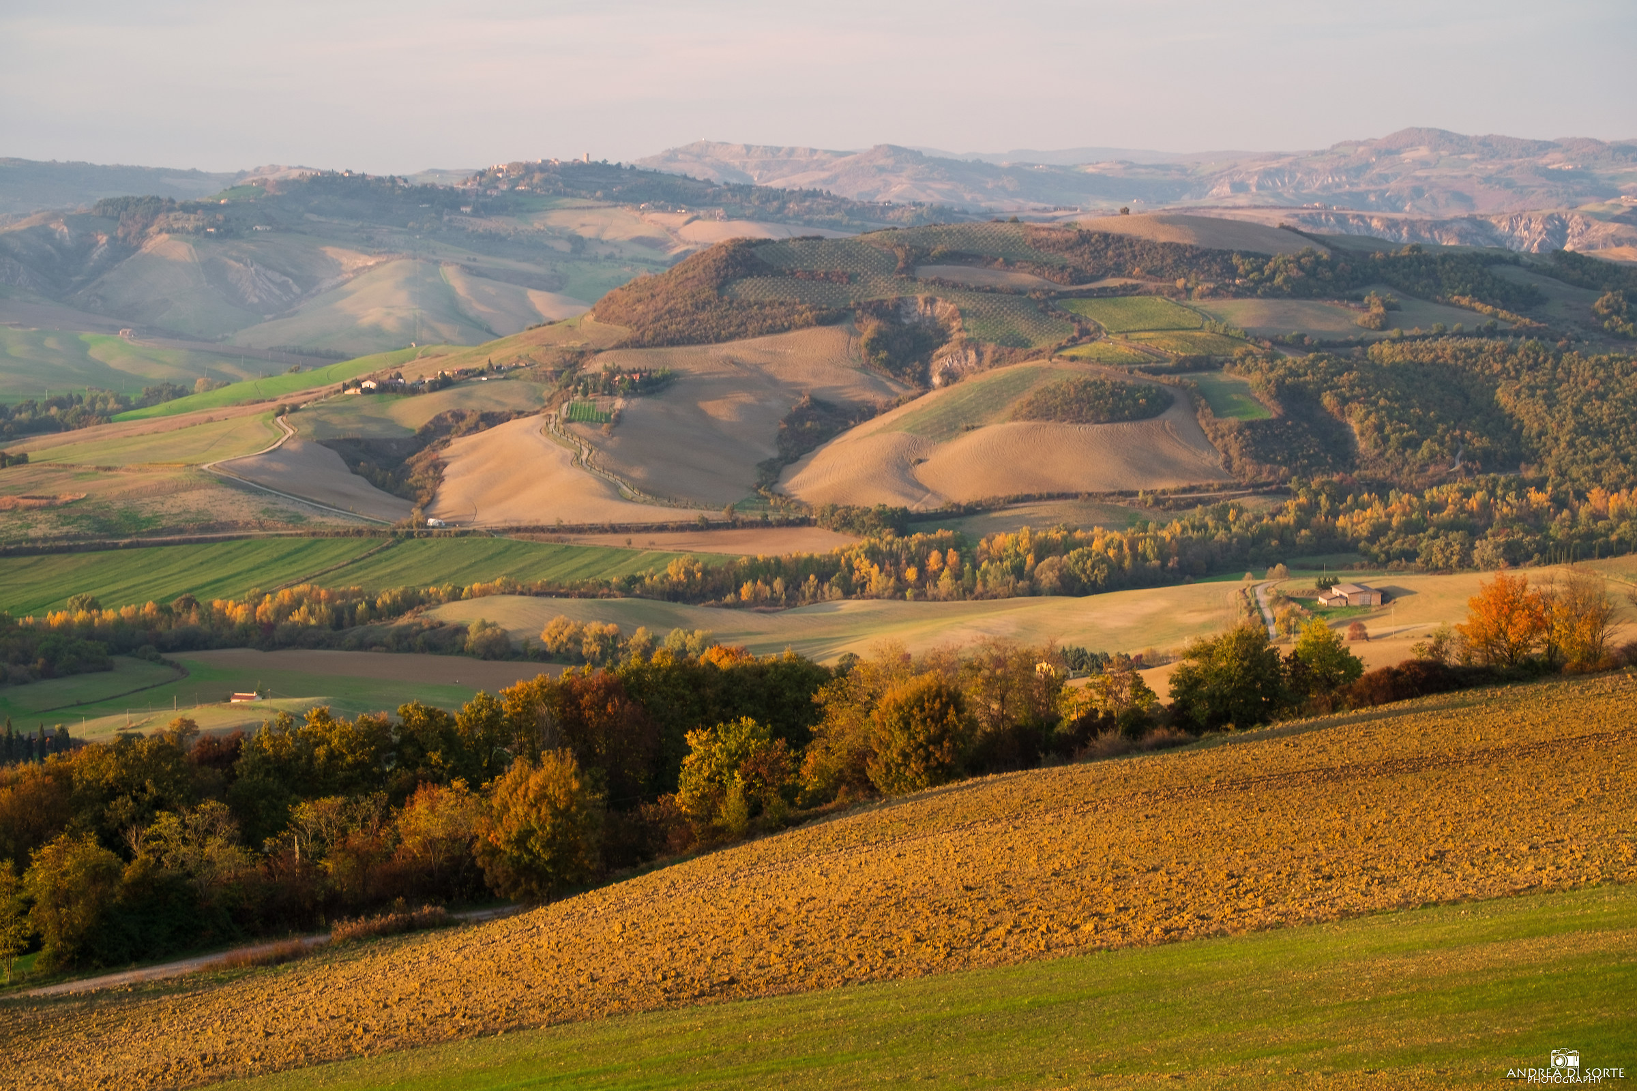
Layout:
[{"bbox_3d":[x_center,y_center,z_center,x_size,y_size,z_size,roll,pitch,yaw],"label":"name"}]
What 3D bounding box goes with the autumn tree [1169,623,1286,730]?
[{"bbox_3d":[25.206,8.074,210.000,7.168,6.361,6.810,0,6,0],"label":"autumn tree"}]

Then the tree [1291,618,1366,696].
[{"bbox_3d":[32.586,7.155,218.000,4.743,4.875,4.506,0,6,0],"label":"tree"}]

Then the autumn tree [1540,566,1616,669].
[{"bbox_3d":[52.894,5.156,237.000,5.245,6.995,4.983,0,6,0],"label":"autumn tree"}]

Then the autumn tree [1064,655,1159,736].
[{"bbox_3d":[17.819,9.123,207.000,5.746,4.748,5.458,0,6,0],"label":"autumn tree"}]

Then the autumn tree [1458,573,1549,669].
[{"bbox_3d":[47.115,5.068,235.000,6.170,6.464,5.862,0,6,0],"label":"autumn tree"}]

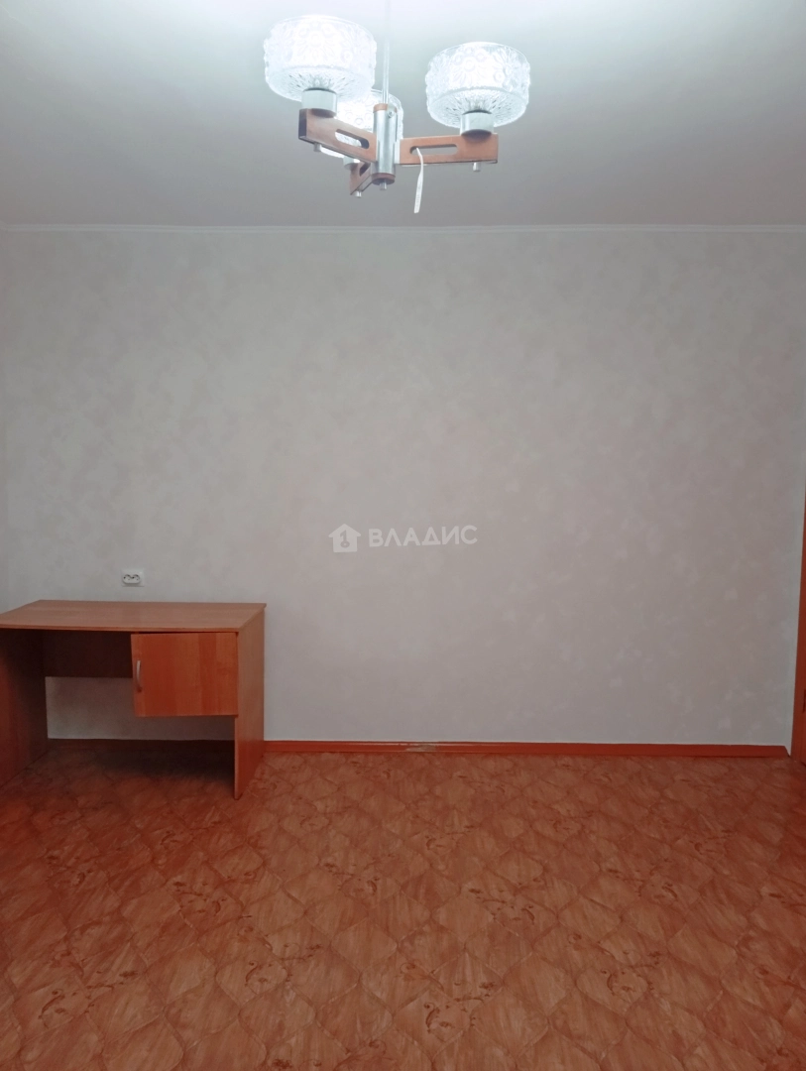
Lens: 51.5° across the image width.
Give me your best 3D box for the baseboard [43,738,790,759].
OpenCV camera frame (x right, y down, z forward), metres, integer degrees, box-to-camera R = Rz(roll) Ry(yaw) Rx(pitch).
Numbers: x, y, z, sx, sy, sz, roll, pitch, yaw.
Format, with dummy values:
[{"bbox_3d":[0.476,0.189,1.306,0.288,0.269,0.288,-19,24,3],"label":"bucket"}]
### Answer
[{"bbox_3d":[0.027,1.053,4.153,3.750,0.055,0.027,0,5,1],"label":"baseboard"}]

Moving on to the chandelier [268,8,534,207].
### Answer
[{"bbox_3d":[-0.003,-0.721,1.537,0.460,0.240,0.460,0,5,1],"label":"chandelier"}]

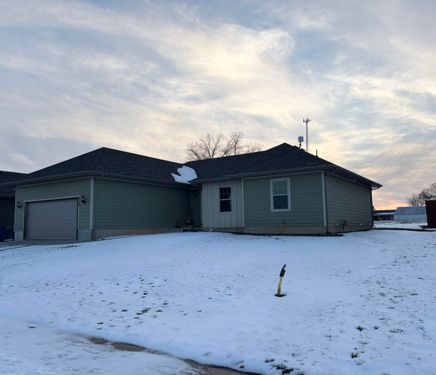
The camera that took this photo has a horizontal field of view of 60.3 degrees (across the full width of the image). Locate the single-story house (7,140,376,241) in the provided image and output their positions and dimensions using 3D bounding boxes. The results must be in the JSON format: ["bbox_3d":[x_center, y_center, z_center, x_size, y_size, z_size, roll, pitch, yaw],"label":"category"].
[{"bbox_3d":[-0.032,0.333,26.428,18.088,5.984,20.074,-5,-7,32],"label":"single-story house"}]

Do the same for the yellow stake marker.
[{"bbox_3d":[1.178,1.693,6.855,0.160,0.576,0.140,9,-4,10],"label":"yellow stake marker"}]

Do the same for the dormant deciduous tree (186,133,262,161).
[{"bbox_3d":[0.635,-0.810,52.383,11.000,14.015,10.500,-1,-6,1],"label":"dormant deciduous tree"}]

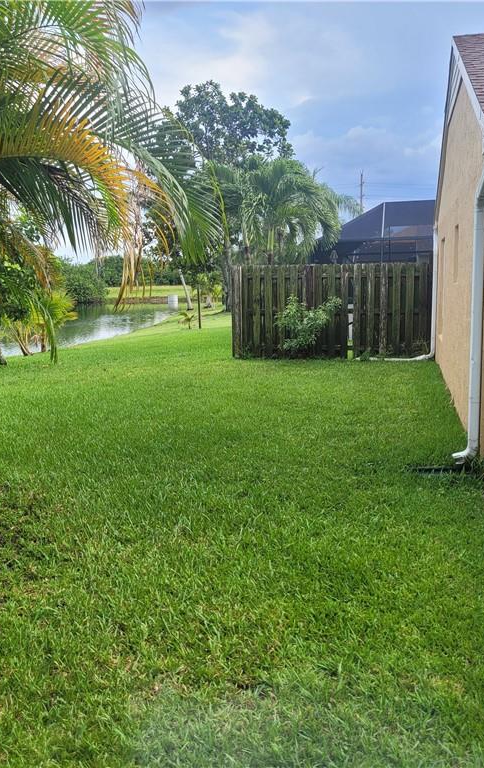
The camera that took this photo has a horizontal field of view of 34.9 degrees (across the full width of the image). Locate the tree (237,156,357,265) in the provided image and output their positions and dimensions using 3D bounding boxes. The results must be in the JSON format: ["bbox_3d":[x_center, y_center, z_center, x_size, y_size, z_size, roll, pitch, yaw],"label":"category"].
[{"bbox_3d":[1.461,-3.809,21.000,3.300,4.700,3.200,-1,8,0],"label":"tree"}]

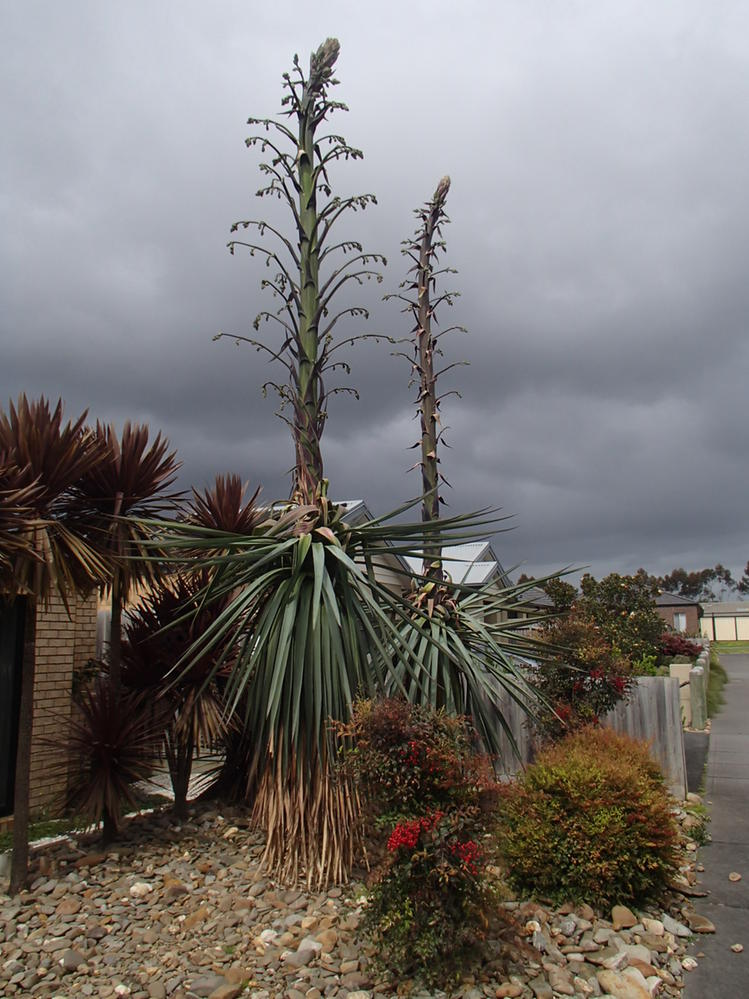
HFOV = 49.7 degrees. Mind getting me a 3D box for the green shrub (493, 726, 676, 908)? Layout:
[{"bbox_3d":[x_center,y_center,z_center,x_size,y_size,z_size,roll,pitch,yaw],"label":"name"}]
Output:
[{"bbox_3d":[1.392,1.964,5.162,1.160,0.970,1.050,0,-9,0],"label":"green shrub"}]

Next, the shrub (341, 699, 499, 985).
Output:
[{"bbox_3d":[0.245,1.677,4.094,0.820,1.230,0.750,0,-9,0],"label":"shrub"}]

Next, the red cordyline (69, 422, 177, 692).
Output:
[{"bbox_3d":[-2.174,1.074,6.818,1.000,3.350,1.000,0,-9,0],"label":"red cordyline"}]

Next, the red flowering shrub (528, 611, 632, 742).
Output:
[{"bbox_3d":[1.841,1.856,7.100,0.950,1.760,0.900,0,-9,0],"label":"red flowering shrub"}]

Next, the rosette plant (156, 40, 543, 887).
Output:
[{"bbox_3d":[-0.133,-0.517,6.046,2.750,6.160,2.400,0,-9,0],"label":"rosette plant"}]

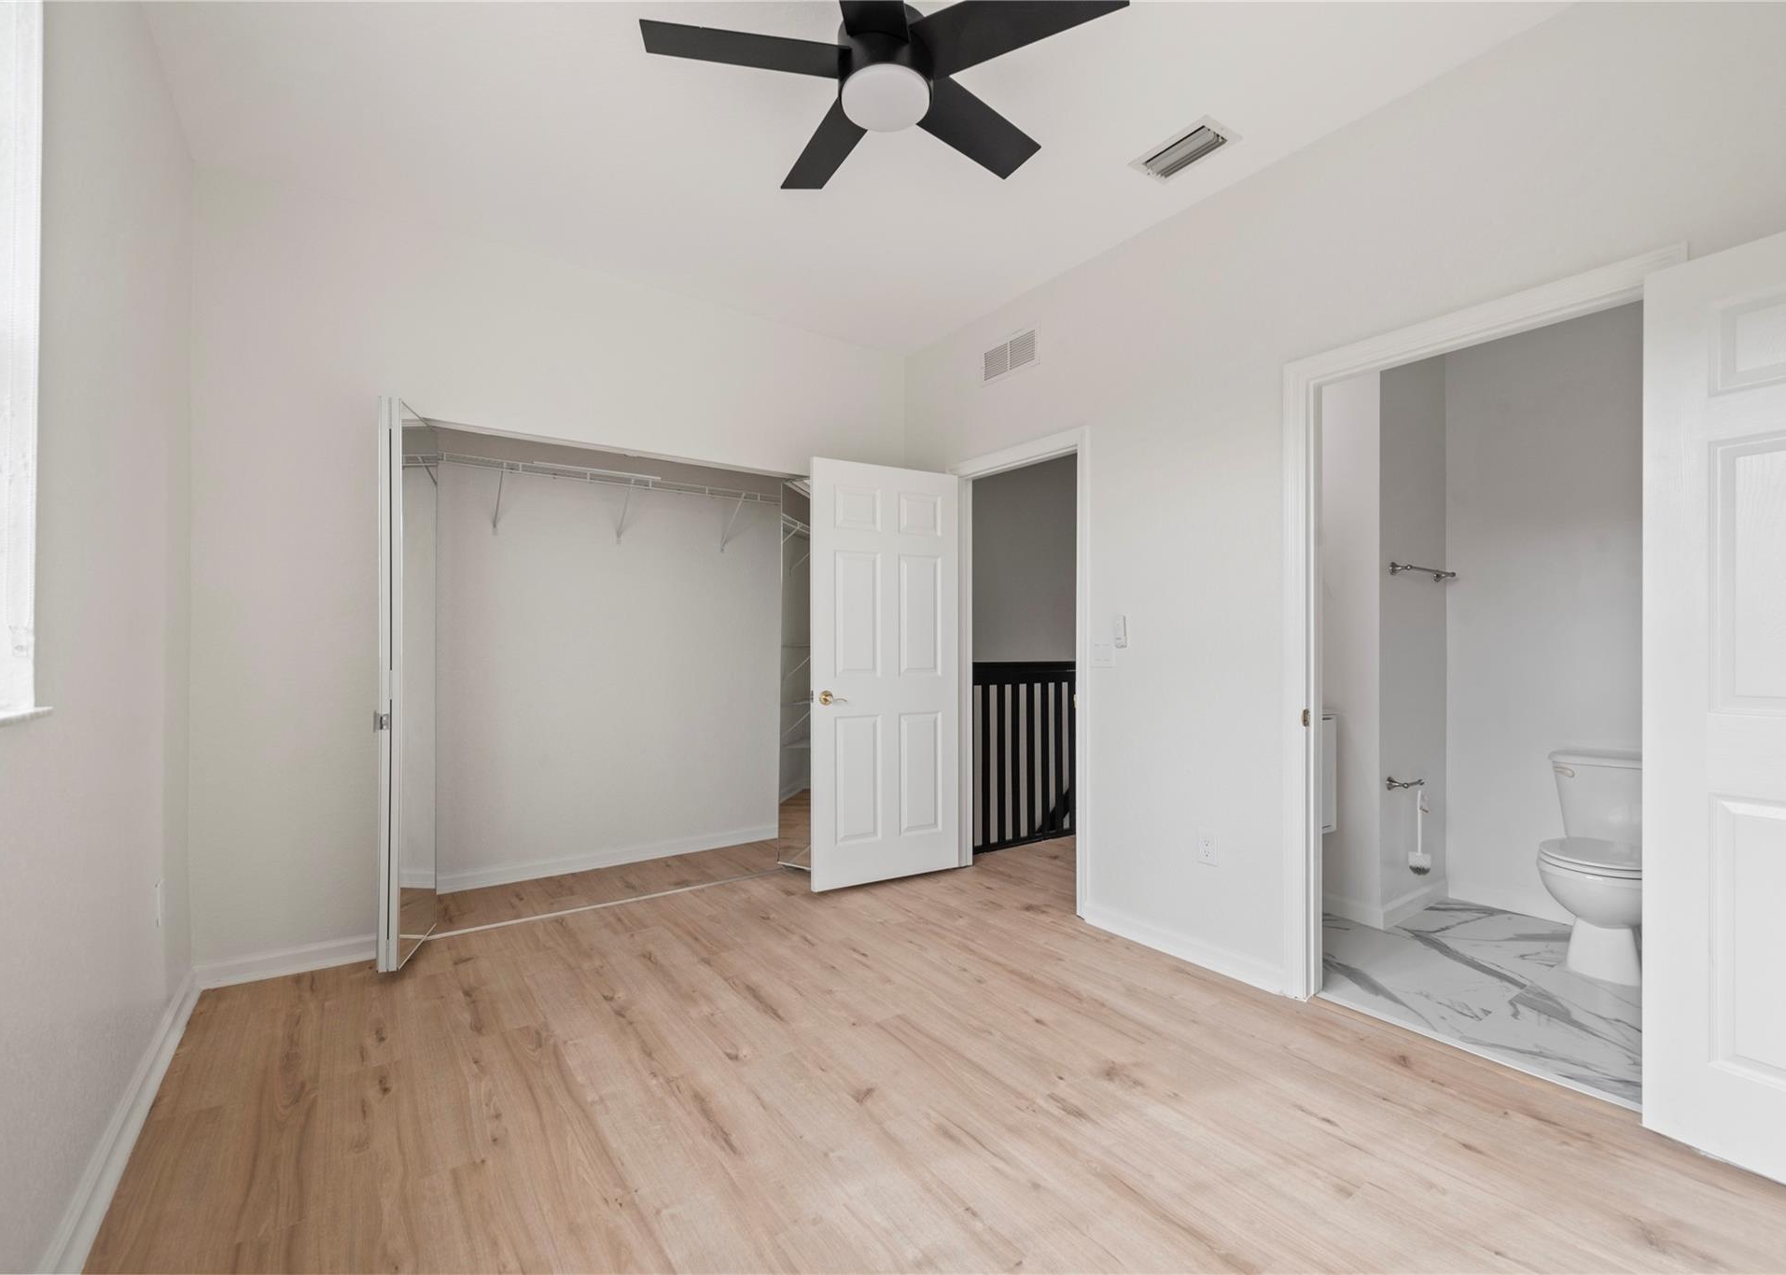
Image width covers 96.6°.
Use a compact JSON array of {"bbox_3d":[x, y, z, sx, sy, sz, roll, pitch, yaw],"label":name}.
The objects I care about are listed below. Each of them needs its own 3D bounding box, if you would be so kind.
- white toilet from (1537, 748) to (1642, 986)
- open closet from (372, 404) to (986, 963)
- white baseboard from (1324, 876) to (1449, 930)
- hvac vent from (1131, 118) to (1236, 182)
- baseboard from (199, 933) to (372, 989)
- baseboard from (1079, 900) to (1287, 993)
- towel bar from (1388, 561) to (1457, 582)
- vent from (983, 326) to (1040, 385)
[{"bbox_3d":[2.688,0.834,2.957,0.712,0.745,0.495,0,-1,-35],"label":"white toilet"},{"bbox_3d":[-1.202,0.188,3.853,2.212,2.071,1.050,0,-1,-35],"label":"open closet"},{"bbox_3d":[2.241,1.172,3.603,0.727,0.093,0.247,0,-1,-35],"label":"white baseboard"},{"bbox_3d":[0.969,-1.605,2.651,0.199,0.023,0.308,0,-1,-35],"label":"hvac vent"},{"bbox_3d":[-2.148,1.159,2.856,0.520,0.091,0.020,0,-1,-35],"label":"baseboard"},{"bbox_3d":[1.067,1.162,3.049,0.020,0.093,0.864,0,-1,-35],"label":"baseboard"},{"bbox_3d":[2.314,-0.284,3.462,0.485,0.061,0.079,0,-1,-35],"label":"towel bar"},{"bbox_3d":[0.552,-1.333,3.789,0.023,0.182,0.394,0,-1,-35],"label":"vent"}]

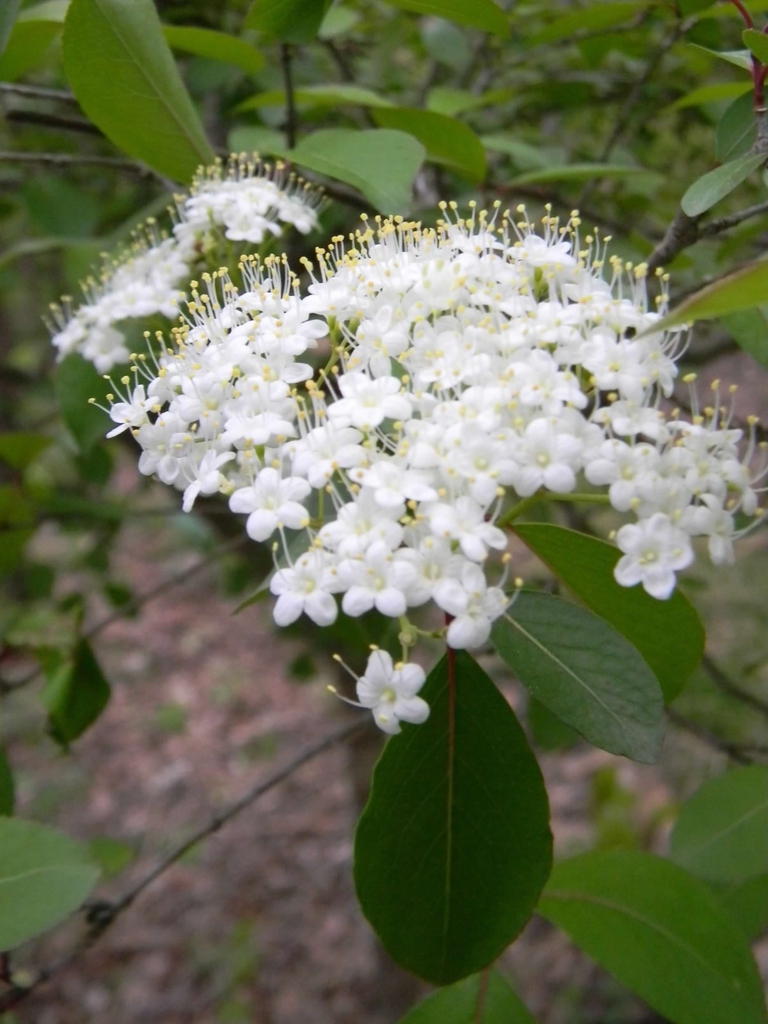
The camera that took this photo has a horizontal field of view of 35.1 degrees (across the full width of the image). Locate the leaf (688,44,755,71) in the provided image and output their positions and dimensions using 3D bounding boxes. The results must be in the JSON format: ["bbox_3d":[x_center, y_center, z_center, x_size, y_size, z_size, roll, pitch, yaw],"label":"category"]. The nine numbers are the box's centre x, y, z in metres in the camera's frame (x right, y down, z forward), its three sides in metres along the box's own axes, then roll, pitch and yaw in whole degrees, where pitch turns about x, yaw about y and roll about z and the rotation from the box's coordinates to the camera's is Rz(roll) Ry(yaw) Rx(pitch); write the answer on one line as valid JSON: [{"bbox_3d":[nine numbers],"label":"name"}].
[{"bbox_3d":[0.081,-0.109,0.290,0.017,0.007,0.010,0,20,0],"label":"leaf"}]

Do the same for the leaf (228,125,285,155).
[{"bbox_3d":[-0.039,-0.116,0.380,0.024,0.009,0.018,0,20,0],"label":"leaf"}]

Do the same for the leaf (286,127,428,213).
[{"bbox_3d":[-0.007,-0.084,0.300,0.036,0.017,0.026,0,20,0],"label":"leaf"}]

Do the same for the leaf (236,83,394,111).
[{"bbox_3d":[-0.022,-0.130,0.380,0.049,0.009,0.022,0,20,0],"label":"leaf"}]

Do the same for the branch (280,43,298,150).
[{"bbox_3d":[-0.029,-0.127,0.370,0.004,0.034,0.004,0,20,0],"label":"branch"}]

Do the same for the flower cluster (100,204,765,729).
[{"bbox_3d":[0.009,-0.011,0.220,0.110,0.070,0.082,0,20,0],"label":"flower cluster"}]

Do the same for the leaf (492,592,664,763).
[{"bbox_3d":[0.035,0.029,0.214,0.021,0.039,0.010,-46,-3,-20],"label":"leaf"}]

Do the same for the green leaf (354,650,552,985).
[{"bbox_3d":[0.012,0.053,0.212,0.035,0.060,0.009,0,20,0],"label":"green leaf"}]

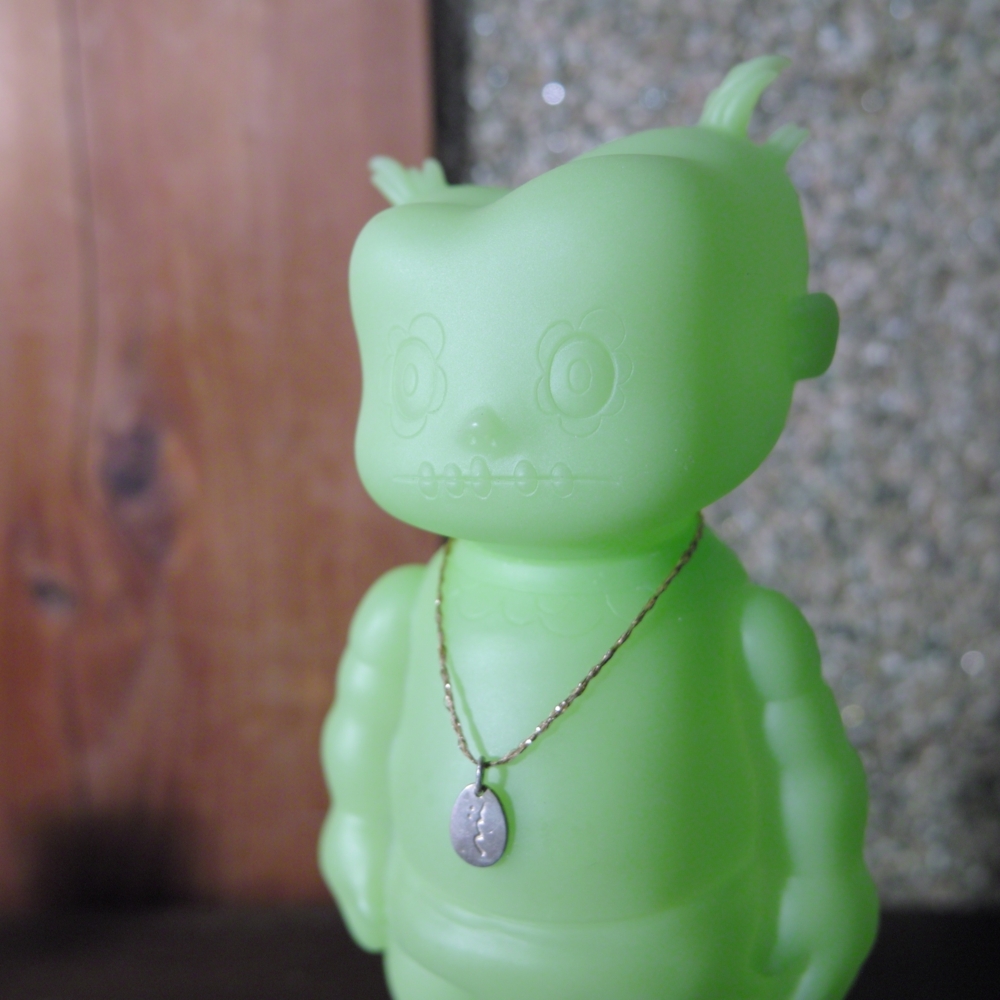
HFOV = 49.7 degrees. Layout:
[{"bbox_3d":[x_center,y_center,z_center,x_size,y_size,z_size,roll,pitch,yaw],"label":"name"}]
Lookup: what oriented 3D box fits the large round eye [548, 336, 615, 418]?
[{"bbox_3d":[0.013,-0.020,0.176,0.011,0.013,0.004,1,6,6],"label":"large round eye"}]

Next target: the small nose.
[{"bbox_3d":[-0.002,-0.011,0.175,0.009,0.008,0.005,2,6,18],"label":"small nose"}]

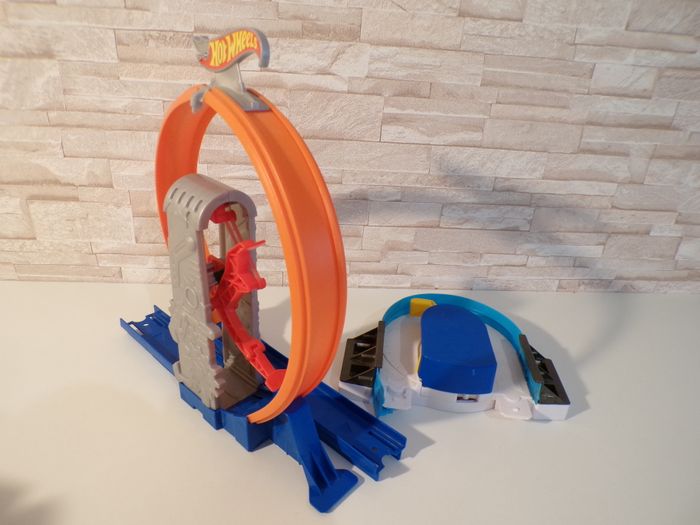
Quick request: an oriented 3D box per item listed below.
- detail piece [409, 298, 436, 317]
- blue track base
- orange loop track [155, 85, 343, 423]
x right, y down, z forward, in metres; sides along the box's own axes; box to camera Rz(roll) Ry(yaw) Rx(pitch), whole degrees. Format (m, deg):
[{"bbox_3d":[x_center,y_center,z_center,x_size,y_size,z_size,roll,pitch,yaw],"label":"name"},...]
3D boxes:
[{"bbox_3d":[0.084,0.051,0.551,0.030,0.018,0.014,4,24,9],"label":"detail piece"},{"bbox_3d":[-0.111,0.095,0.457,0.349,0.042,0.096,22,32,40],"label":"blue track base"},{"bbox_3d":[-0.095,-0.017,0.403,0.252,0.246,0.087,22,32,40],"label":"orange loop track"}]

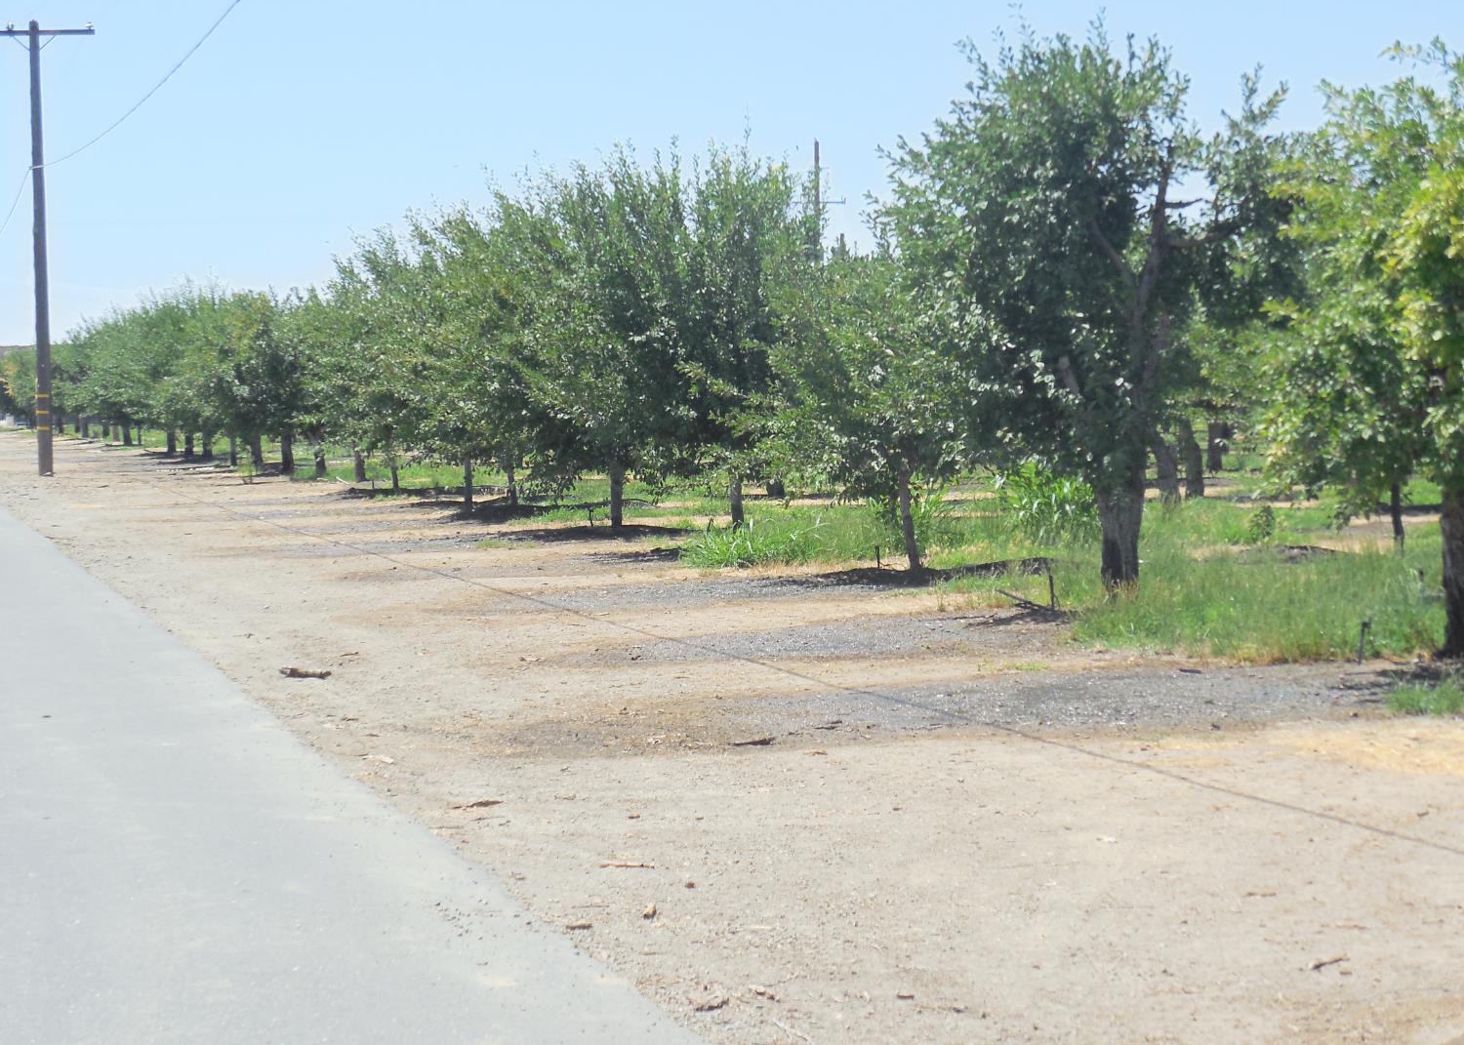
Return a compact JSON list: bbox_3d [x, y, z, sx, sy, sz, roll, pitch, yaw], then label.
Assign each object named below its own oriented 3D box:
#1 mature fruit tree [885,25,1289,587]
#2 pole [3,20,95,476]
[{"bbox_3d":[2.577,-1.530,28.665,2.936,4.123,2.845,-1,2,0],"label":"mature fruit tree"},{"bbox_3d":[-14.791,-5.878,84.951,2.542,9.727,0.310,-1,2,-12],"label":"pole"}]

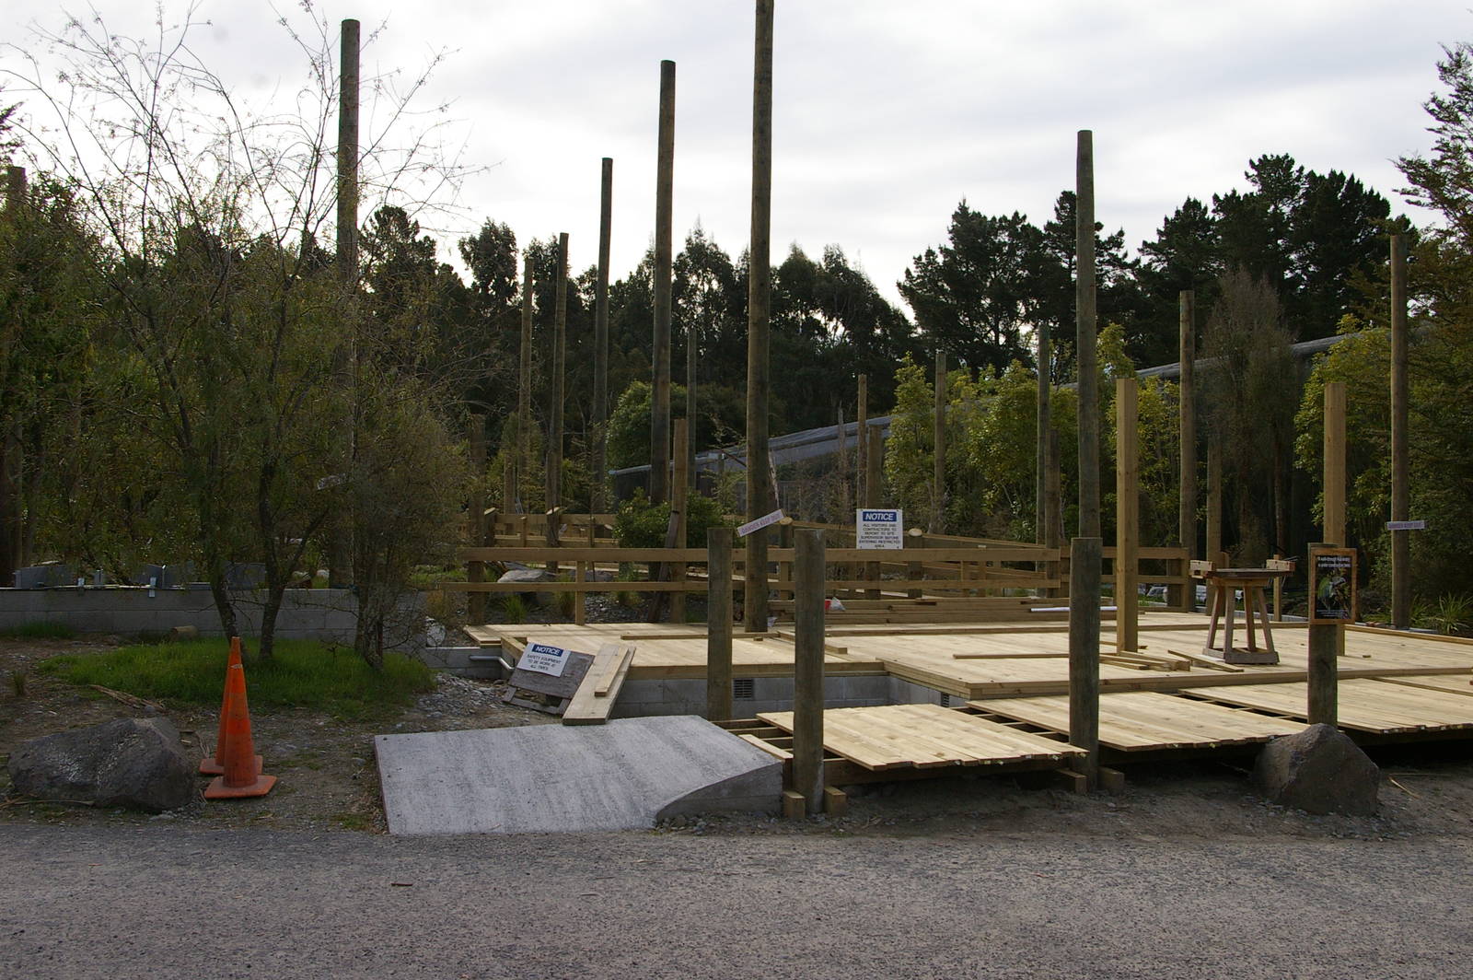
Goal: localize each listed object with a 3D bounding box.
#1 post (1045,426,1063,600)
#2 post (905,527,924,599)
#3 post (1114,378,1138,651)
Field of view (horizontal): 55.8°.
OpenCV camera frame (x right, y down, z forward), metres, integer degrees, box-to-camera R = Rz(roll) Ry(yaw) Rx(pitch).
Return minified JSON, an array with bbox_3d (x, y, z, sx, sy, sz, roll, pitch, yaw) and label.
[{"bbox_3d":[3.962,0.401,17.382,0.172,2.300,0.172,1,-1,-18],"label":"post"},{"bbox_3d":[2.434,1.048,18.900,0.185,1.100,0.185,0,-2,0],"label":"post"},{"bbox_3d":[3.567,0.238,12.710,0.140,2.520,0.140,1,-1,-18],"label":"post"}]

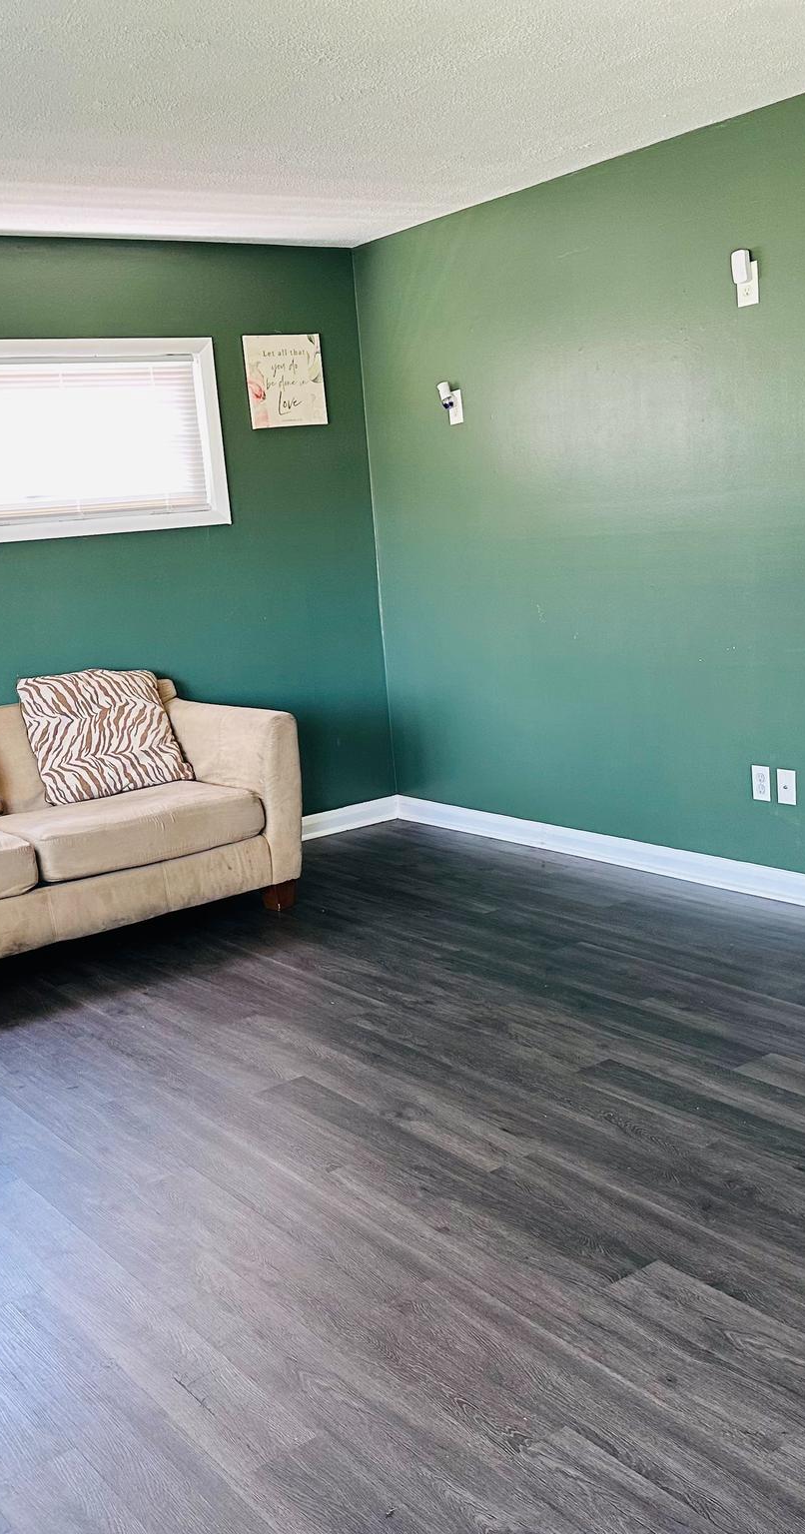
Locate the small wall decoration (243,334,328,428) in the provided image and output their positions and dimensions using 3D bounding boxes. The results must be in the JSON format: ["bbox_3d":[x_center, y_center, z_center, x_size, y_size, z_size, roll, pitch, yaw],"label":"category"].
[{"bbox_3d":[-0.477,-1.618,5.937,0.367,0.370,0.025,-12,13,-34],"label":"small wall decoration"}]

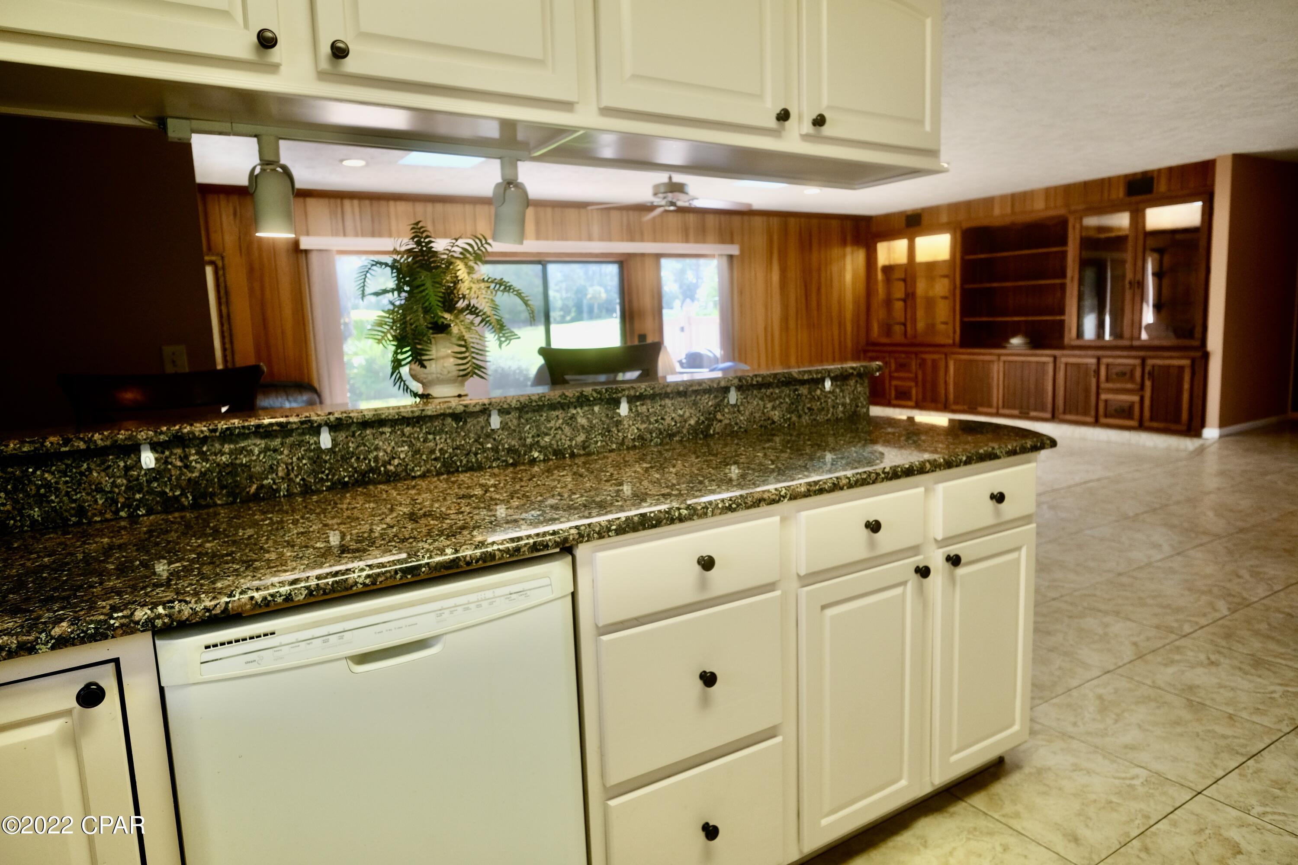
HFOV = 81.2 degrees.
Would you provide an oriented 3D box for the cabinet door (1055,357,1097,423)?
[{"bbox_3d":[4.509,-0.450,7.979,0.030,0.668,0.426,-7,9,-30],"label":"cabinet door"}]

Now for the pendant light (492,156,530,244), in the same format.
[{"bbox_3d":[-0.318,-0.533,1.741,0.082,0.187,0.076,-7,9,-29],"label":"pendant light"}]

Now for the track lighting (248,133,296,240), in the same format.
[{"bbox_3d":[-0.745,-0.485,1.502,0.084,0.188,0.076,-7,9,-29],"label":"track lighting"}]

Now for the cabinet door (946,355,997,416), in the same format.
[{"bbox_3d":[3.936,-0.589,9.234,0.030,0.714,0.719,-7,9,-29],"label":"cabinet door"}]

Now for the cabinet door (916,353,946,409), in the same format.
[{"bbox_3d":[3.558,-0.637,9.547,0.030,0.667,0.451,-7,9,-30],"label":"cabinet door"}]

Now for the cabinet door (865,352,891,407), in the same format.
[{"bbox_3d":[3.182,-0.749,10.547,0.030,0.724,0.425,-7,9,-29],"label":"cabinet door"}]

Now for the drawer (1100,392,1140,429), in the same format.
[{"bbox_3d":[4.881,-0.241,7.712,0.360,0.317,0.392,-7,9,-30],"label":"drawer"}]

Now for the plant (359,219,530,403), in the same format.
[{"bbox_3d":[-0.565,-0.340,2.120,0.465,0.475,0.430,-4,8,-14],"label":"plant"}]

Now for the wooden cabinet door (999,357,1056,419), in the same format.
[{"bbox_3d":[4.215,-0.510,8.464,0.030,0.669,0.660,-7,9,-30],"label":"wooden cabinet door"}]

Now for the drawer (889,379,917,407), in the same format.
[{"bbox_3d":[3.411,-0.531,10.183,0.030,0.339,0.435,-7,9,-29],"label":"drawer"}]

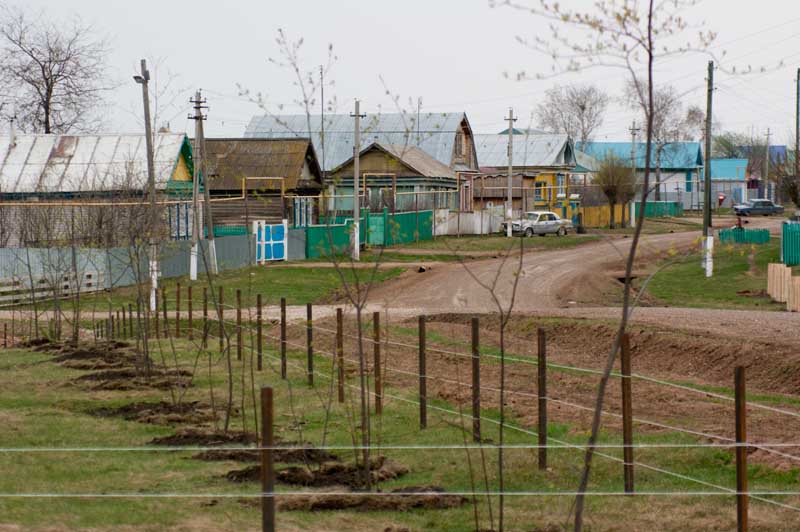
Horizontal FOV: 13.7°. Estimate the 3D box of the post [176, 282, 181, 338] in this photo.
[{"bbox_3d":[-4.323,0.878,65.000,0.070,1.100,0.070,0,1,0],"label":"post"}]

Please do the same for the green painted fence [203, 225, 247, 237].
[{"bbox_3d":[-8.069,-1.100,154.000,2.100,1.500,0.080,0,0,14],"label":"green painted fence"}]

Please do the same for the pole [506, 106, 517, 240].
[{"bbox_3d":[6.249,-5.250,187.000,0.650,7.250,0.270,0,1,13],"label":"pole"}]

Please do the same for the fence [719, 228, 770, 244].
[{"bbox_3d":[17.791,-1.523,172.000,2.650,0.780,0.250,0,1,0],"label":"fence"}]

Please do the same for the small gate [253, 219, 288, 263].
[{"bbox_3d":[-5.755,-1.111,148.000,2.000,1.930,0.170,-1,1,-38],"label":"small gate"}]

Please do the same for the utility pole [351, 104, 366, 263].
[{"bbox_3d":[-2.011,-4.095,159.500,0.780,7.615,0.240,0,0,14],"label":"utility pole"}]

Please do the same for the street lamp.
[{"bbox_3d":[-7.718,-2.481,102.000,0.600,7.750,0.400,-1,1,30],"label":"street lamp"}]

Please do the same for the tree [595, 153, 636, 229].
[{"bbox_3d":[15.076,-5.268,233.000,2.950,5.317,2.800,0,0,0],"label":"tree"}]

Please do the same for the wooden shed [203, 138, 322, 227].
[{"bbox_3d":[-7.332,-3.560,166.075,5.900,5.517,4.900,0,0,14],"label":"wooden shed"}]

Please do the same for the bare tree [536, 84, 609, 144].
[{"bbox_3d":[12.431,-8.251,240.000,5.200,9.600,5.000,0,1,0],"label":"bare tree"}]

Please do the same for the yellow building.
[{"bbox_3d":[7.305,-5.556,219.113,7.200,6.185,6.400,0,0,17],"label":"yellow building"}]

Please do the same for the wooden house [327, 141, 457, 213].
[{"bbox_3d":[-0.208,-4.360,191.995,5.700,5.479,8.900,0,0,14],"label":"wooden house"}]

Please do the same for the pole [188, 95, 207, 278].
[{"bbox_3d":[-7.802,-3.094,128.000,0.720,7.300,0.350,0,1,13],"label":"pole"}]

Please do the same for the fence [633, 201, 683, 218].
[{"bbox_3d":[20.064,-4.370,259.000,3.600,1.244,0.100,0,0,14],"label":"fence"}]

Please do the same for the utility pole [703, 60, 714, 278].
[{"bbox_3d":[11.597,-3.622,125.000,0.320,8.150,0.300,0,1,0],"label":"utility pole"}]

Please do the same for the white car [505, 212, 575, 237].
[{"bbox_3d":[7.922,-2.402,190.500,1.800,1.470,4.700,1,1,37],"label":"white car"}]

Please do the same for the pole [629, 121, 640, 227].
[{"bbox_3d":[16.920,-6.615,240.000,0.780,7.638,0.240,0,0,14],"label":"pole"}]

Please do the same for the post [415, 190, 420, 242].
[{"bbox_3d":[0.946,-2.635,180.000,0.090,2.729,0.090,0,0,14],"label":"post"}]

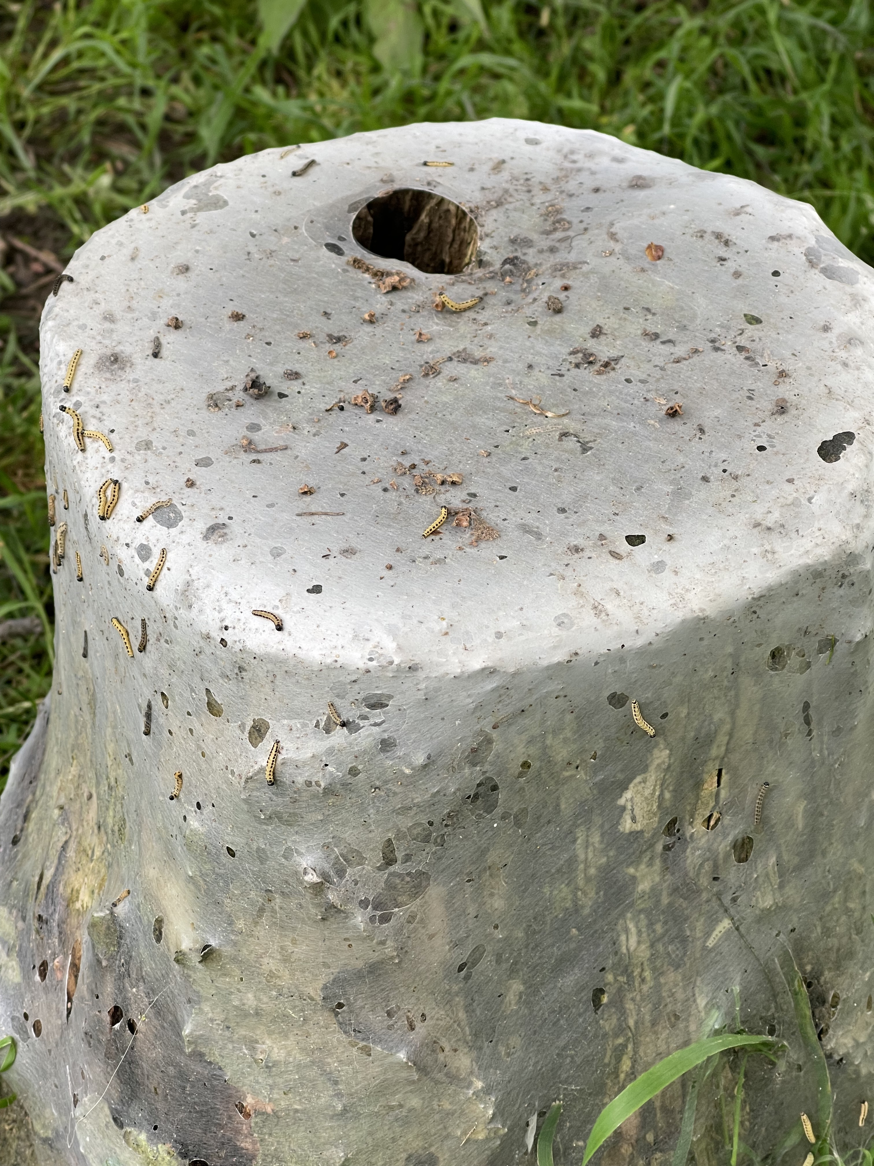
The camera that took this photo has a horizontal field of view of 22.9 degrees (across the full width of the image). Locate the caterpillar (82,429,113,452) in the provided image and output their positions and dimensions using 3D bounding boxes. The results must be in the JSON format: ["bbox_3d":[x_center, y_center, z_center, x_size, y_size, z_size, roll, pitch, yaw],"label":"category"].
[{"bbox_3d":[-0.154,-0.066,0.983,0.019,0.003,0.006,33,71,25],"label":"caterpillar"}]

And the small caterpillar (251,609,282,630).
[{"bbox_3d":[-0.071,0.015,0.904,0.016,0.003,0.005,31,70,24],"label":"small caterpillar"}]

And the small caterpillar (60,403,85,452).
[{"bbox_3d":[-0.167,-0.072,0.995,0.007,0.003,0.026,-29,66,-2],"label":"small caterpillar"}]

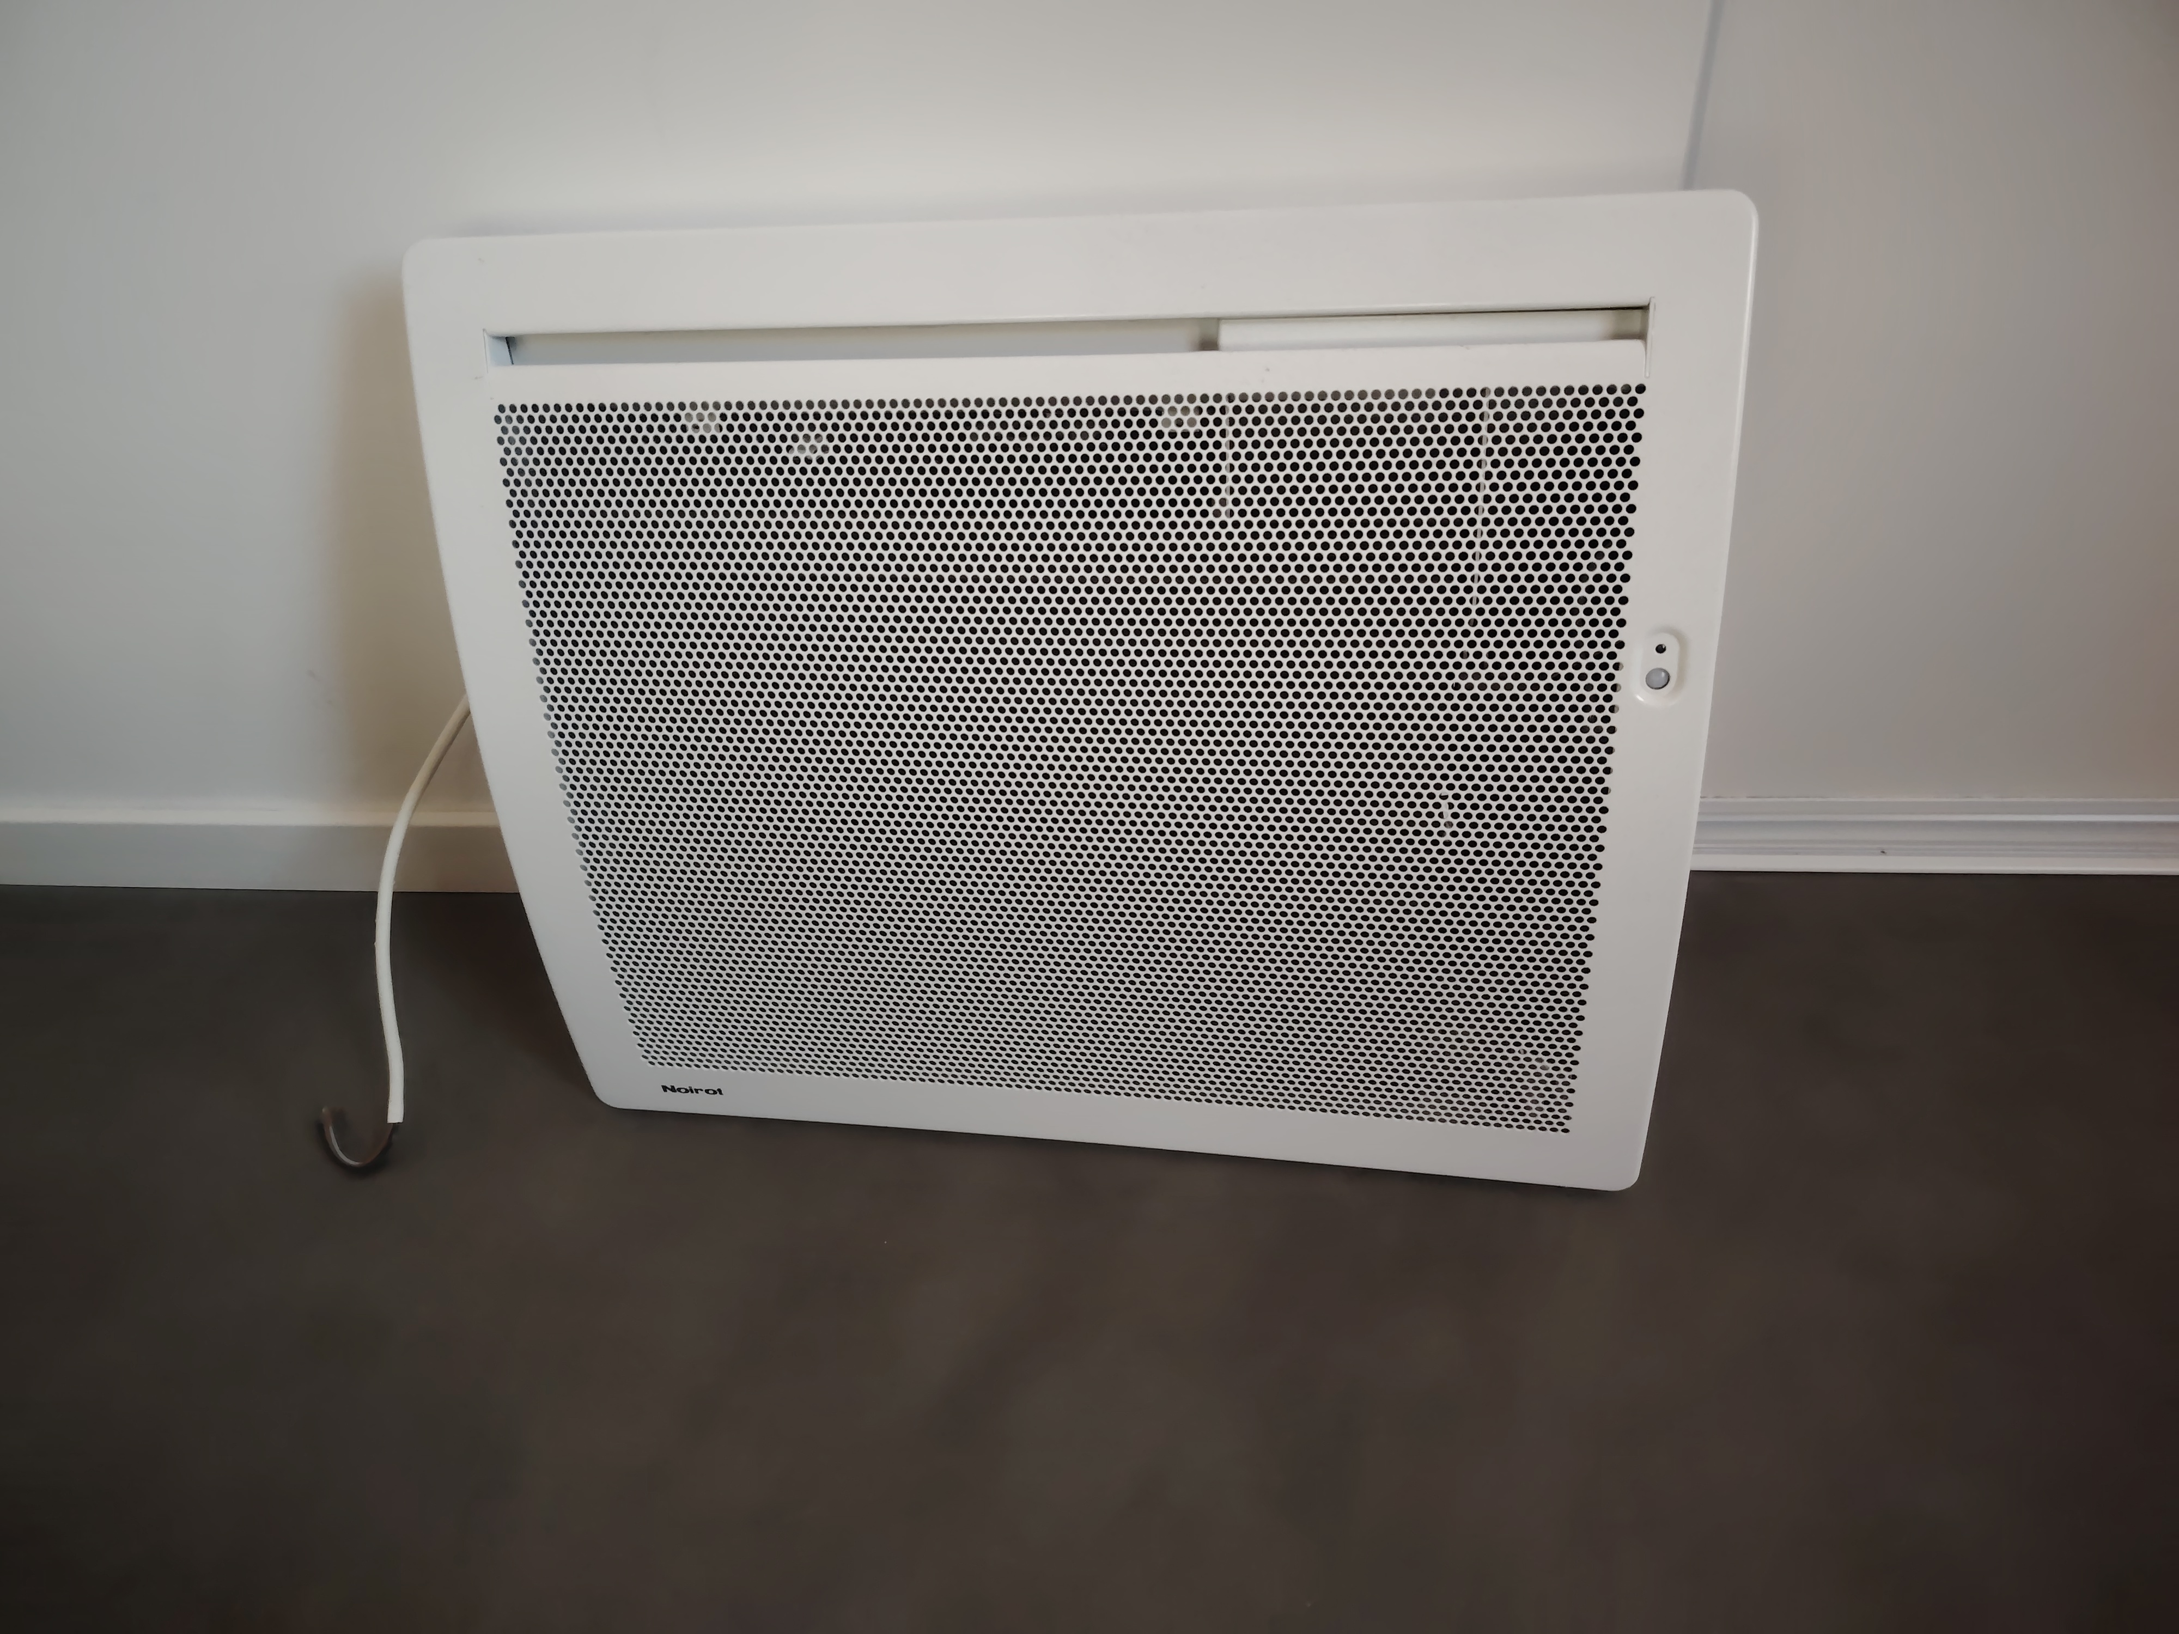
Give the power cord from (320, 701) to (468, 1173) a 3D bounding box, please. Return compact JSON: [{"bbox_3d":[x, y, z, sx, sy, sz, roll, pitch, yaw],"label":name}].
[{"bbox_3d":[-0.406,0.065,0.868,0.119,0.224,0.162,0,39,8],"label":"power cord"}]

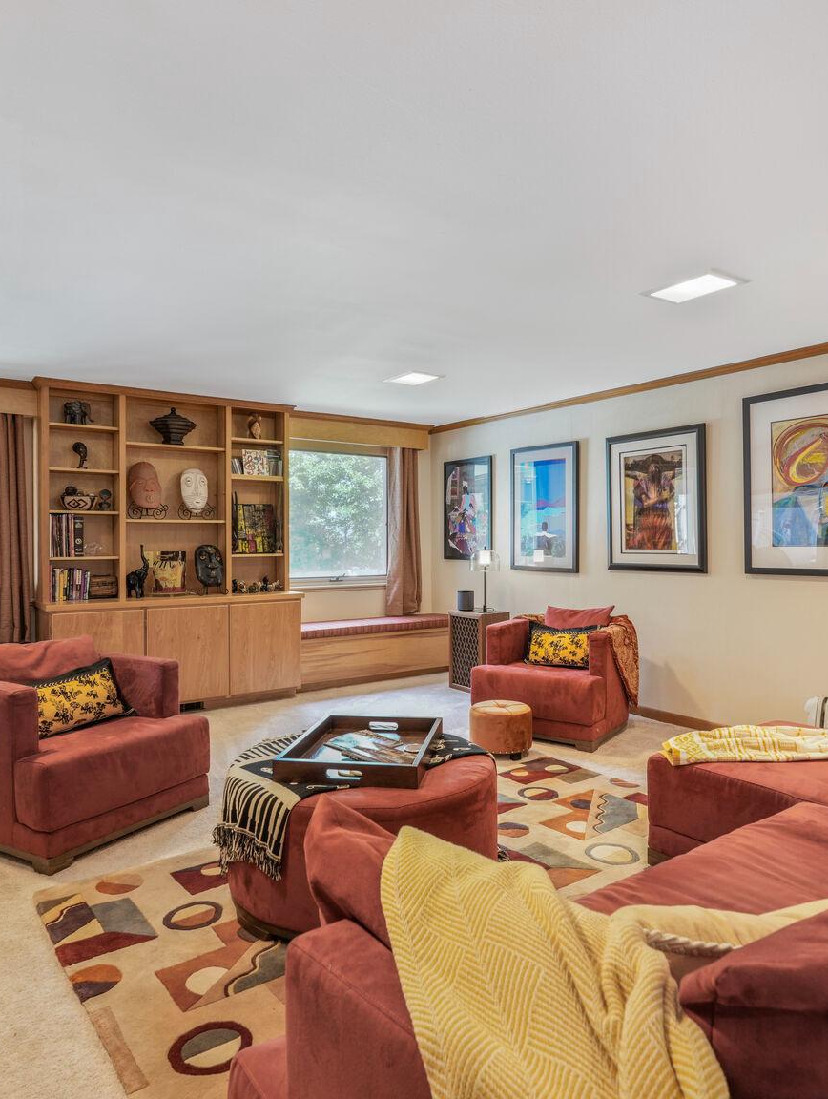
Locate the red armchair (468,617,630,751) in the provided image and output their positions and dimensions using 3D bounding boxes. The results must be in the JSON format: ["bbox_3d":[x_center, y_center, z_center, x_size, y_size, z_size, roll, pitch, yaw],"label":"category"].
[{"bbox_3d":[0.935,0.857,4.926,0.826,0.694,0.744,0,0,33],"label":"red armchair"}]

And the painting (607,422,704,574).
[{"bbox_3d":[1.684,-0.334,5.142,0.035,0.977,0.818,-1,0,-35],"label":"painting"}]

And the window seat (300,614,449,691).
[{"bbox_3d":[-0.392,0.882,6.467,1.704,0.516,0.528,0,1,-35],"label":"window seat"}]

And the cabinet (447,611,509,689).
[{"bbox_3d":[0.566,0.872,6.260,0.316,0.651,0.419,-1,0,-35],"label":"cabinet"}]

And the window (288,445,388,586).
[{"bbox_3d":[-0.693,-0.304,6.600,1.134,1.290,0.096,0,1,-35],"label":"window"}]

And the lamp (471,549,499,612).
[{"bbox_3d":[0.592,0.249,6.046,0.246,0.546,0.246,0,1,0],"label":"lamp"}]

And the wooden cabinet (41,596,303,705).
[{"bbox_3d":[-1.779,0.752,5.406,1.770,0.798,0.678,0,1,-35],"label":"wooden cabinet"}]

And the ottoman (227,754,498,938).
[{"bbox_3d":[-0.178,0.925,2.514,0.900,0.504,0.900,0,1,0],"label":"ottoman"}]

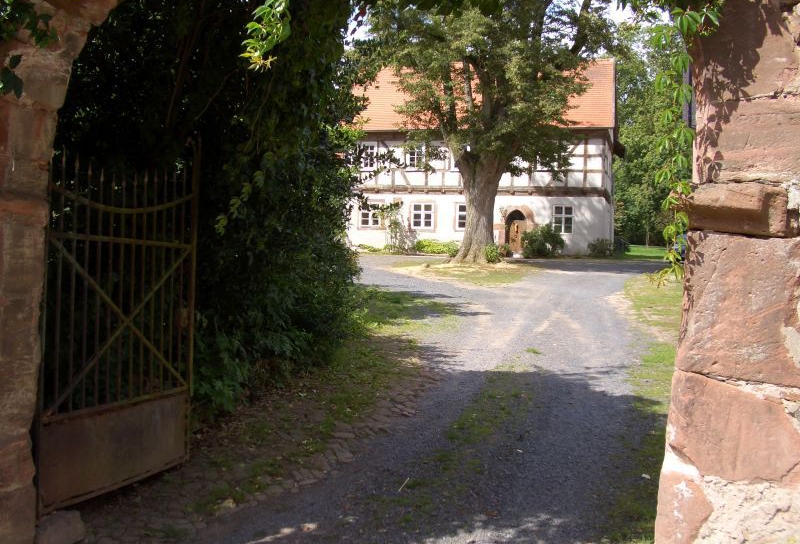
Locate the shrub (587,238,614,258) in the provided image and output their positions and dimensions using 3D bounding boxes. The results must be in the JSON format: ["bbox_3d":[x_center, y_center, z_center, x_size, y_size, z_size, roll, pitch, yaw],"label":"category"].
[{"bbox_3d":[10.041,-1.177,40.509,1.300,0.930,1.150,2,3,16],"label":"shrub"}]

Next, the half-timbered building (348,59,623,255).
[{"bbox_3d":[4.962,-6.624,47.032,14.726,10.874,9.600,2,3,16],"label":"half-timbered building"}]

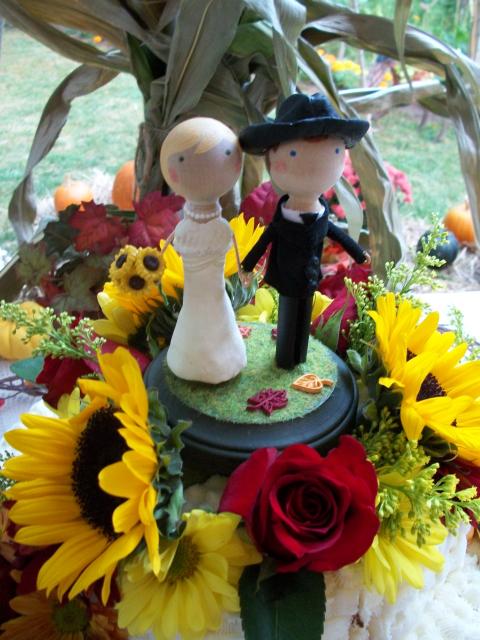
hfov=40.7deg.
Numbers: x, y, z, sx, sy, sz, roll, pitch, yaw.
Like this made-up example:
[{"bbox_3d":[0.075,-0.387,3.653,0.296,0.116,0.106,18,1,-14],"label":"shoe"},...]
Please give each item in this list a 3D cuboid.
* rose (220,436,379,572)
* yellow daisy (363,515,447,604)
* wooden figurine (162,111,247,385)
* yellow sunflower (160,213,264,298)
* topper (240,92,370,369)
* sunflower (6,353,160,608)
[{"bbox_3d":[0.025,0.078,0.276,0.064,0.055,0.048,-4,-8,-8],"label":"rose"},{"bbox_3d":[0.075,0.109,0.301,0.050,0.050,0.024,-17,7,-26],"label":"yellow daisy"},{"bbox_3d":[-0.017,-0.031,0.305,0.042,0.126,0.040,-4,32,-7],"label":"wooden figurine"},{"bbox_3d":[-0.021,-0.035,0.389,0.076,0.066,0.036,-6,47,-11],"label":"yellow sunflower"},{"bbox_3d":[0.028,-0.037,0.309,0.057,0.133,0.044,-8,33,-14],"label":"topper"},{"bbox_3d":[-0.073,0.072,0.298,0.042,0.113,0.108,7,23,-37],"label":"sunflower"}]

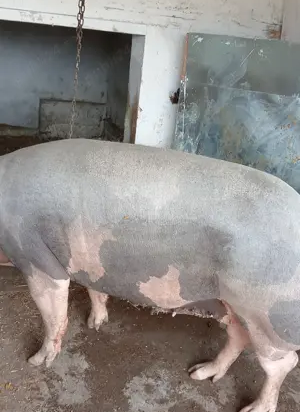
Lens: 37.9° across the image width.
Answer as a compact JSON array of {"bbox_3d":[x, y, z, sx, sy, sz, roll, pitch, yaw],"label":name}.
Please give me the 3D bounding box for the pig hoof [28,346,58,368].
[{"bbox_3d":[-0.385,0.546,1.589,0.107,0.060,0.068,7,21,2],"label":"pig hoof"}]

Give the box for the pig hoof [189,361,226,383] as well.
[{"bbox_3d":[0.210,0.607,1.593,0.117,0.060,0.068,6,21,-1],"label":"pig hoof"}]

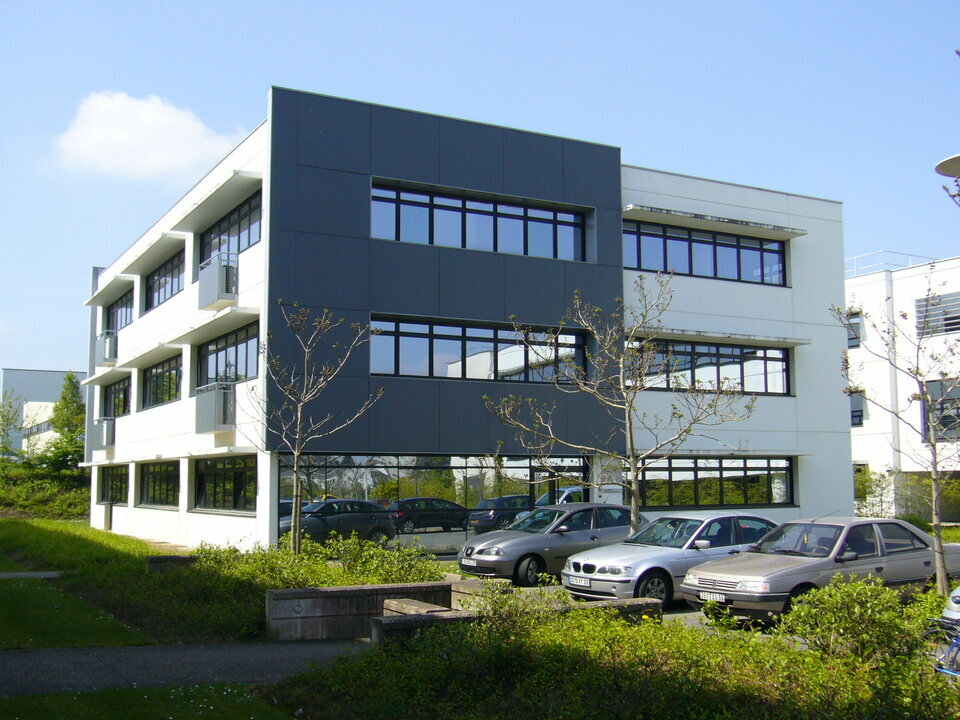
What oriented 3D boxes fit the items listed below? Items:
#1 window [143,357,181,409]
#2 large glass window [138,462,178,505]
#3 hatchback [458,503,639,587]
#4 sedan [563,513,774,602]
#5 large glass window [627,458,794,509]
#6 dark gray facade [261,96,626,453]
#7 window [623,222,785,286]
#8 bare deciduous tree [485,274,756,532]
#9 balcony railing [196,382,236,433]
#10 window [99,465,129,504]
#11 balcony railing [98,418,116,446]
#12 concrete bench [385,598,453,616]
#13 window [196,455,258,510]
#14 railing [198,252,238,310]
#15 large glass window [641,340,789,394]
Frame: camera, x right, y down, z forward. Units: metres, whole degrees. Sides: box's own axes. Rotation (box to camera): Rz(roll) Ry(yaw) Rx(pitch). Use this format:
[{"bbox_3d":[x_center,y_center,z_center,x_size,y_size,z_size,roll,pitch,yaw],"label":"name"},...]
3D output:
[{"bbox_3d":[-10.095,0.718,33.819,0.200,1.430,6.000,3,-7,-29],"label":"window"},{"bbox_3d":[-10.078,3.944,33.463,0.200,1.440,6.000,3,-7,-29],"label":"large glass window"},{"bbox_3d":[1.628,3.626,20.847,4.280,1.441,1.730,3,-7,-31],"label":"hatchback"},{"bbox_3d":[3.453,3.214,17.191,4.471,1.415,1.770,3,-7,-30],"label":"sedan"},{"bbox_3d":[6.501,3.441,29.480,6.280,1.450,0.200,3,-7,-29],"label":"large glass window"},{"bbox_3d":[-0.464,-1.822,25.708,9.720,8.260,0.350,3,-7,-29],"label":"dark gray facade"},{"bbox_3d":[7.040,-3.287,32.676,6.700,1.530,0.200,3,-7,-29],"label":"window"},{"bbox_3d":[2.575,1.289,18.941,4.800,5.640,4.400,0,-6,0],"label":"bare deciduous tree"},{"bbox_3d":[-6.652,1.256,26.584,0.500,1.170,1.860,3,-7,-29],"label":"balcony railing"},{"bbox_3d":[-13.590,4.680,39.648,0.200,1.430,6.000,3,-7,-29],"label":"window"},{"bbox_3d":[-15.017,2.973,42.080,0.500,1.180,1.950,3,-7,-29],"label":"balcony railing"},{"bbox_3d":[-0.785,3.282,13.100,0.360,0.430,1.350,3,-7,-29],"label":"concrete bench"},{"bbox_3d":[-6.517,3.203,27.191,0.200,1.420,6.000,3,-7,-29],"label":"window"},{"bbox_3d":[-7.077,-2.075,28.544,0.500,1.250,1.950,3,-7,-29],"label":"railing"},{"bbox_3d":[6.527,0.189,29.863,6.180,1.440,0.200,3,-7,-29],"label":"large glass window"}]

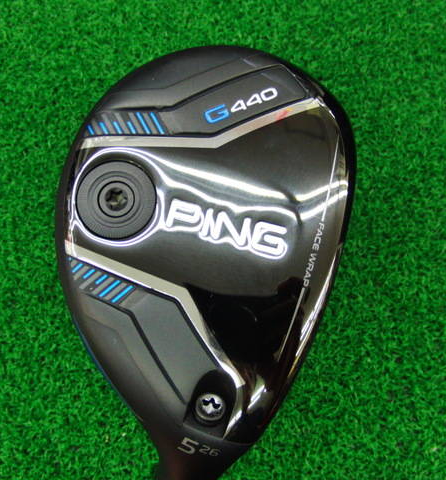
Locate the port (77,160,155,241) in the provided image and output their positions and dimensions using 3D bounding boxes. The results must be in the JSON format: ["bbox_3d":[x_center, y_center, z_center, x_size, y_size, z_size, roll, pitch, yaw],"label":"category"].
[{"bbox_3d":[-0.024,-0.009,0.157,0.018,0.005,0.018,0,80,-1],"label":"port"}]

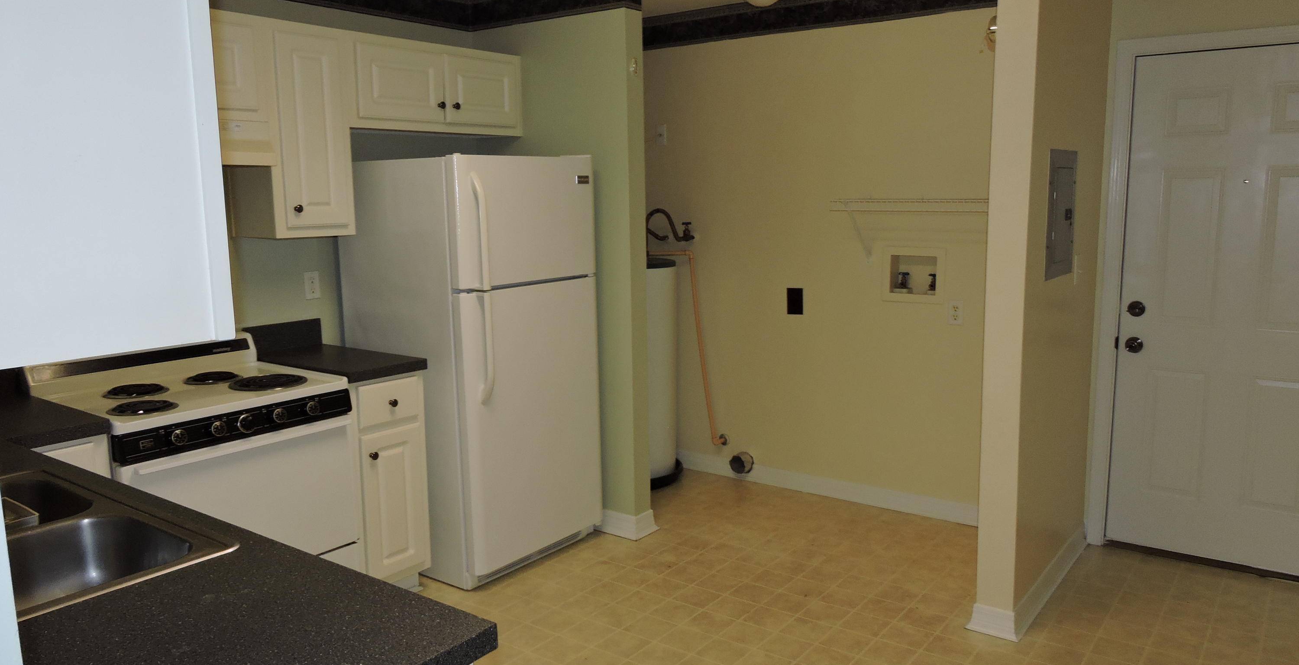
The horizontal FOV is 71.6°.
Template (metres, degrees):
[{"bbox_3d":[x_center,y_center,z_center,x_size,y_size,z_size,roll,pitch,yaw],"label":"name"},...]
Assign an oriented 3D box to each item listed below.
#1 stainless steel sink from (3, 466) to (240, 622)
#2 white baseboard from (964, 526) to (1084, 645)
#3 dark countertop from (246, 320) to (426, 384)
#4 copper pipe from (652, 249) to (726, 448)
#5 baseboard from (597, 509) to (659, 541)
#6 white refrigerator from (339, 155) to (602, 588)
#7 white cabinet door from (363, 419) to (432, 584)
[{"bbox_3d":[-1.237,0.477,1.673,0.845,0.183,0.565,5,11,37],"label":"stainless steel sink"},{"bbox_3d":[1.496,0.928,3.509,0.184,0.100,1.040,5,11,37],"label":"white baseboard"},{"bbox_3d":[-1.226,0.073,3.542,0.655,0.140,0.345,5,11,37],"label":"dark countertop"},{"bbox_3d":[0.185,0.085,4.785,0.320,1.055,0.290,5,11,37],"label":"copper pipe"},{"bbox_3d":[-0.110,0.862,4.140,0.278,0.105,0.155,5,11,37],"label":"baseboard"},{"bbox_3d":[-0.742,0.116,3.870,0.760,1.685,0.755,5,11,37],"label":"white refrigerator"},{"bbox_3d":[-0.974,0.634,3.425,0.022,0.585,0.262,5,11,37],"label":"white cabinet door"}]

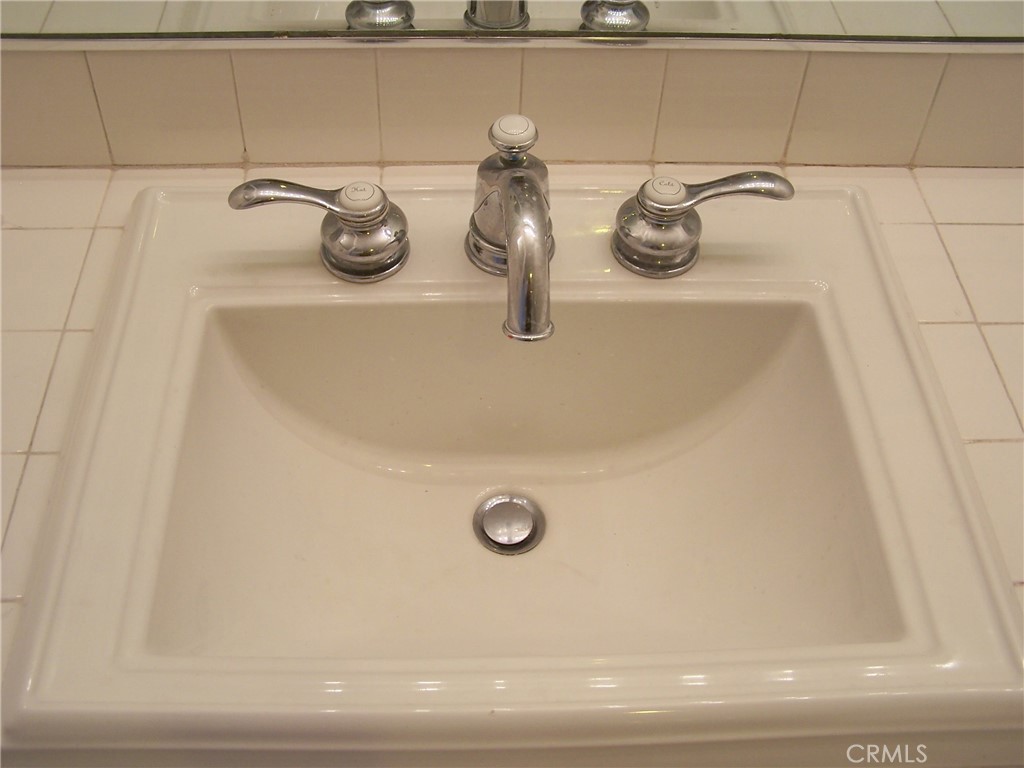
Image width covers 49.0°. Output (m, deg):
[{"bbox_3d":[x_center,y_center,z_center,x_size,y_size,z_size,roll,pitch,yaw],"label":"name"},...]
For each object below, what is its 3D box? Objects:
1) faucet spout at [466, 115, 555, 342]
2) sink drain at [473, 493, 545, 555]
[{"bbox_3d":[0.005,-0.095,0.734,0.063,0.112,0.170,-3,50,-4],"label":"faucet spout"},{"bbox_3d":[-0.002,0.103,0.828,0.053,0.018,0.053,-1,49,-2],"label":"sink drain"}]

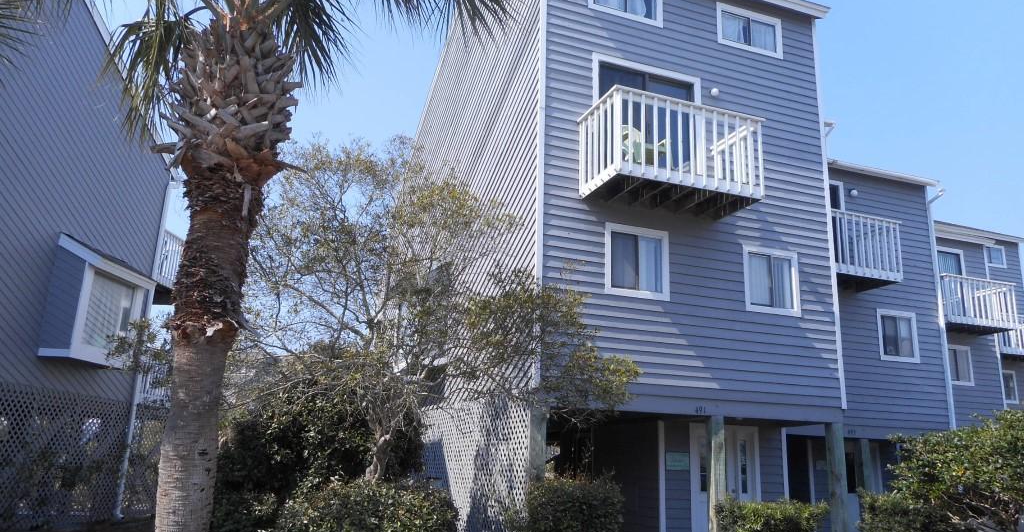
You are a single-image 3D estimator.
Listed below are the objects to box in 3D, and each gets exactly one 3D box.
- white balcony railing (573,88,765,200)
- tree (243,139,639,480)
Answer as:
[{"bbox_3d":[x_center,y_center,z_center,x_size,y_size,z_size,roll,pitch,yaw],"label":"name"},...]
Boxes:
[{"bbox_3d":[2.382,-1.603,11.018,2.511,1.283,1.153,7,-15,-21],"label":"white balcony railing"},{"bbox_3d":[-0.836,1.186,8.649,4.400,5.022,3.700,7,-15,-21],"label":"tree"}]

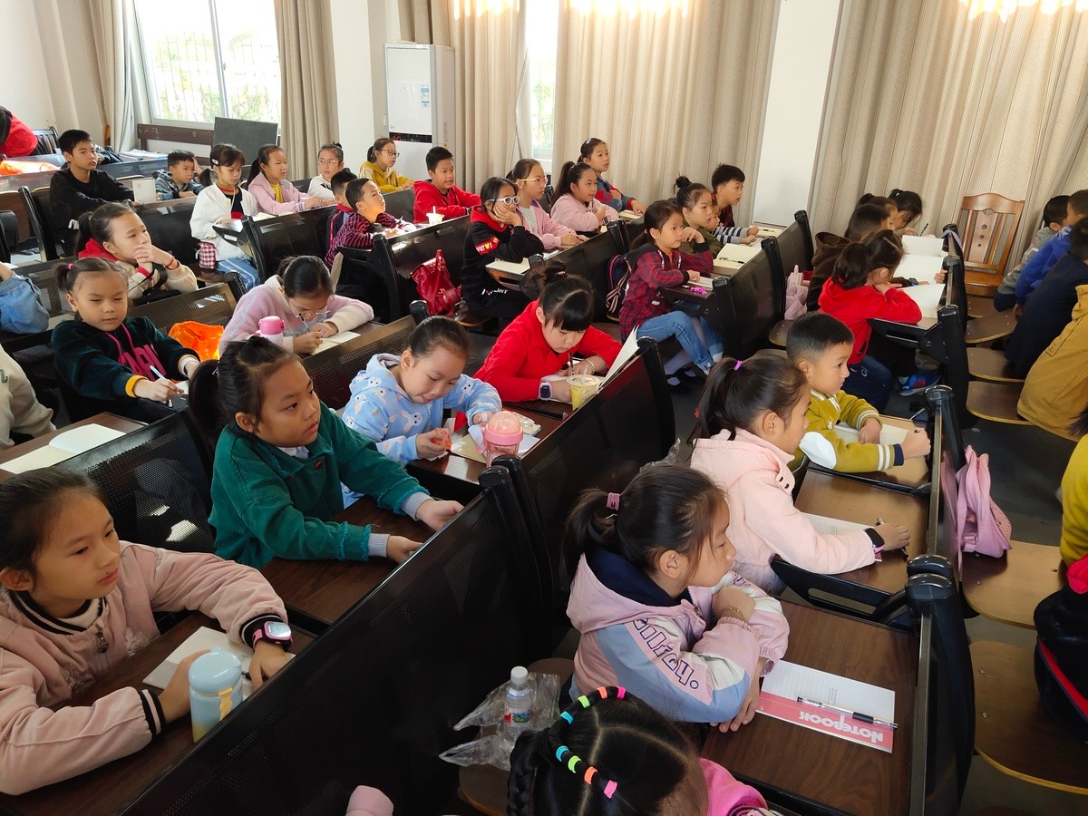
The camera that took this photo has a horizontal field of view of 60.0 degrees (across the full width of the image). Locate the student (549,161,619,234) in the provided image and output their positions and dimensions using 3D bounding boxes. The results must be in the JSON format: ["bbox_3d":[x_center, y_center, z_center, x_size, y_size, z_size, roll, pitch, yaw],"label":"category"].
[{"bbox_3d":[0.200,-0.915,5.649,0.520,1.070,0.420,11,23,26],"label":"student"}]

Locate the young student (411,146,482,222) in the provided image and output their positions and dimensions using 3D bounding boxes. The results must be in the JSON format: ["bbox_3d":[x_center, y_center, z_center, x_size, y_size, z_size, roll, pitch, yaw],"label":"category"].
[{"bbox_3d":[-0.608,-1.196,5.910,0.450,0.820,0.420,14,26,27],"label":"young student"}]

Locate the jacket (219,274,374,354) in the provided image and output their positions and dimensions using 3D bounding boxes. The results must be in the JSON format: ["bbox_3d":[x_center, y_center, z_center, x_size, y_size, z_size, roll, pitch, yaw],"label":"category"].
[{"bbox_3d":[-0.856,-0.247,3.386,0.420,0.440,0.440,20,29,35],"label":"jacket"}]

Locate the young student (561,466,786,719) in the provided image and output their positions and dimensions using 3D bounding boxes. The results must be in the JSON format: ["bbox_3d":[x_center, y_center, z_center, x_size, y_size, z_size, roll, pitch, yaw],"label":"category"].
[{"bbox_3d":[0.222,0.614,1.743,0.520,1.100,0.430,11,22,20],"label":"young student"}]

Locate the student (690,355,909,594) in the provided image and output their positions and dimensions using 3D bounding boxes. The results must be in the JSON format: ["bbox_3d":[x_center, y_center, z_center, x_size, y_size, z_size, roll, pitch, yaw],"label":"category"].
[{"bbox_3d":[0.535,0.405,2.142,0.540,1.070,0.420,9,22,21],"label":"student"}]

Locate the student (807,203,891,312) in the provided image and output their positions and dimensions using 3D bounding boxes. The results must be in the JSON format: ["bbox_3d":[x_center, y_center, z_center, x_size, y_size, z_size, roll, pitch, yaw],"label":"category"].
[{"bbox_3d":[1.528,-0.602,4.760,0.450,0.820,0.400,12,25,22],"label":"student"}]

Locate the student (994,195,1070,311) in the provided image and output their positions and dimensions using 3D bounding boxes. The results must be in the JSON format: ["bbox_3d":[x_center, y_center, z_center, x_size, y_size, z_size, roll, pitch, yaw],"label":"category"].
[{"bbox_3d":[2.664,-0.591,4.946,0.580,1.020,0.420,9,22,21],"label":"student"}]

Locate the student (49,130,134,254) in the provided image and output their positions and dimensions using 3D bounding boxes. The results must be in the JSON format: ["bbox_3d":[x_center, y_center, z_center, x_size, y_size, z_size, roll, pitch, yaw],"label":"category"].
[{"bbox_3d":[-2.645,-1.017,5.561,0.620,1.190,0.440,11,22,20],"label":"student"}]

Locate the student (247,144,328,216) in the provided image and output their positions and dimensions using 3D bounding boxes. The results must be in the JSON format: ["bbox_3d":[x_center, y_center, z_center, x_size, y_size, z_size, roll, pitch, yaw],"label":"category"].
[{"bbox_3d":[-1.560,-1.029,5.801,0.580,1.140,0.400,11,22,20],"label":"student"}]

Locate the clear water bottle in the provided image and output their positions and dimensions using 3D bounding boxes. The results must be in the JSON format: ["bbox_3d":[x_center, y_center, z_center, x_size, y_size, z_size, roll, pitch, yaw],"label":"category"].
[{"bbox_3d":[-0.047,0.573,1.789,0.057,0.190,0.057,2,21,-1],"label":"clear water bottle"}]

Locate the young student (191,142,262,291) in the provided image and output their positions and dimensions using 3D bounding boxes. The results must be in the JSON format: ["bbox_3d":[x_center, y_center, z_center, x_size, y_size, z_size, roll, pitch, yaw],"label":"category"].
[{"bbox_3d":[-1.788,-0.868,5.304,0.540,1.170,0.400,11,22,20],"label":"young student"}]

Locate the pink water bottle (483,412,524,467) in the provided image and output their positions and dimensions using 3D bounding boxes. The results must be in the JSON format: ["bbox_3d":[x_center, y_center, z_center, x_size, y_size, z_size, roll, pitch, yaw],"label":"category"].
[{"bbox_3d":[-0.102,0.087,2.248,0.090,0.165,0.090,1,21,0],"label":"pink water bottle"}]

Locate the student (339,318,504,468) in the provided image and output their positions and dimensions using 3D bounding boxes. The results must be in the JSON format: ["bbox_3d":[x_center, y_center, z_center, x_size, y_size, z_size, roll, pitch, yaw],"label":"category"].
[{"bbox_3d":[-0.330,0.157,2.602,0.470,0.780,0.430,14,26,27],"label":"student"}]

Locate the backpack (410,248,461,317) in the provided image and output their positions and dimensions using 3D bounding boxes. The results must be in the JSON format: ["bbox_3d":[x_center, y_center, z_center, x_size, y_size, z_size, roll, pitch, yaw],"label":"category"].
[{"bbox_3d":[-0.547,-0.628,4.758,0.190,0.330,0.270,-5,16,25],"label":"backpack"}]

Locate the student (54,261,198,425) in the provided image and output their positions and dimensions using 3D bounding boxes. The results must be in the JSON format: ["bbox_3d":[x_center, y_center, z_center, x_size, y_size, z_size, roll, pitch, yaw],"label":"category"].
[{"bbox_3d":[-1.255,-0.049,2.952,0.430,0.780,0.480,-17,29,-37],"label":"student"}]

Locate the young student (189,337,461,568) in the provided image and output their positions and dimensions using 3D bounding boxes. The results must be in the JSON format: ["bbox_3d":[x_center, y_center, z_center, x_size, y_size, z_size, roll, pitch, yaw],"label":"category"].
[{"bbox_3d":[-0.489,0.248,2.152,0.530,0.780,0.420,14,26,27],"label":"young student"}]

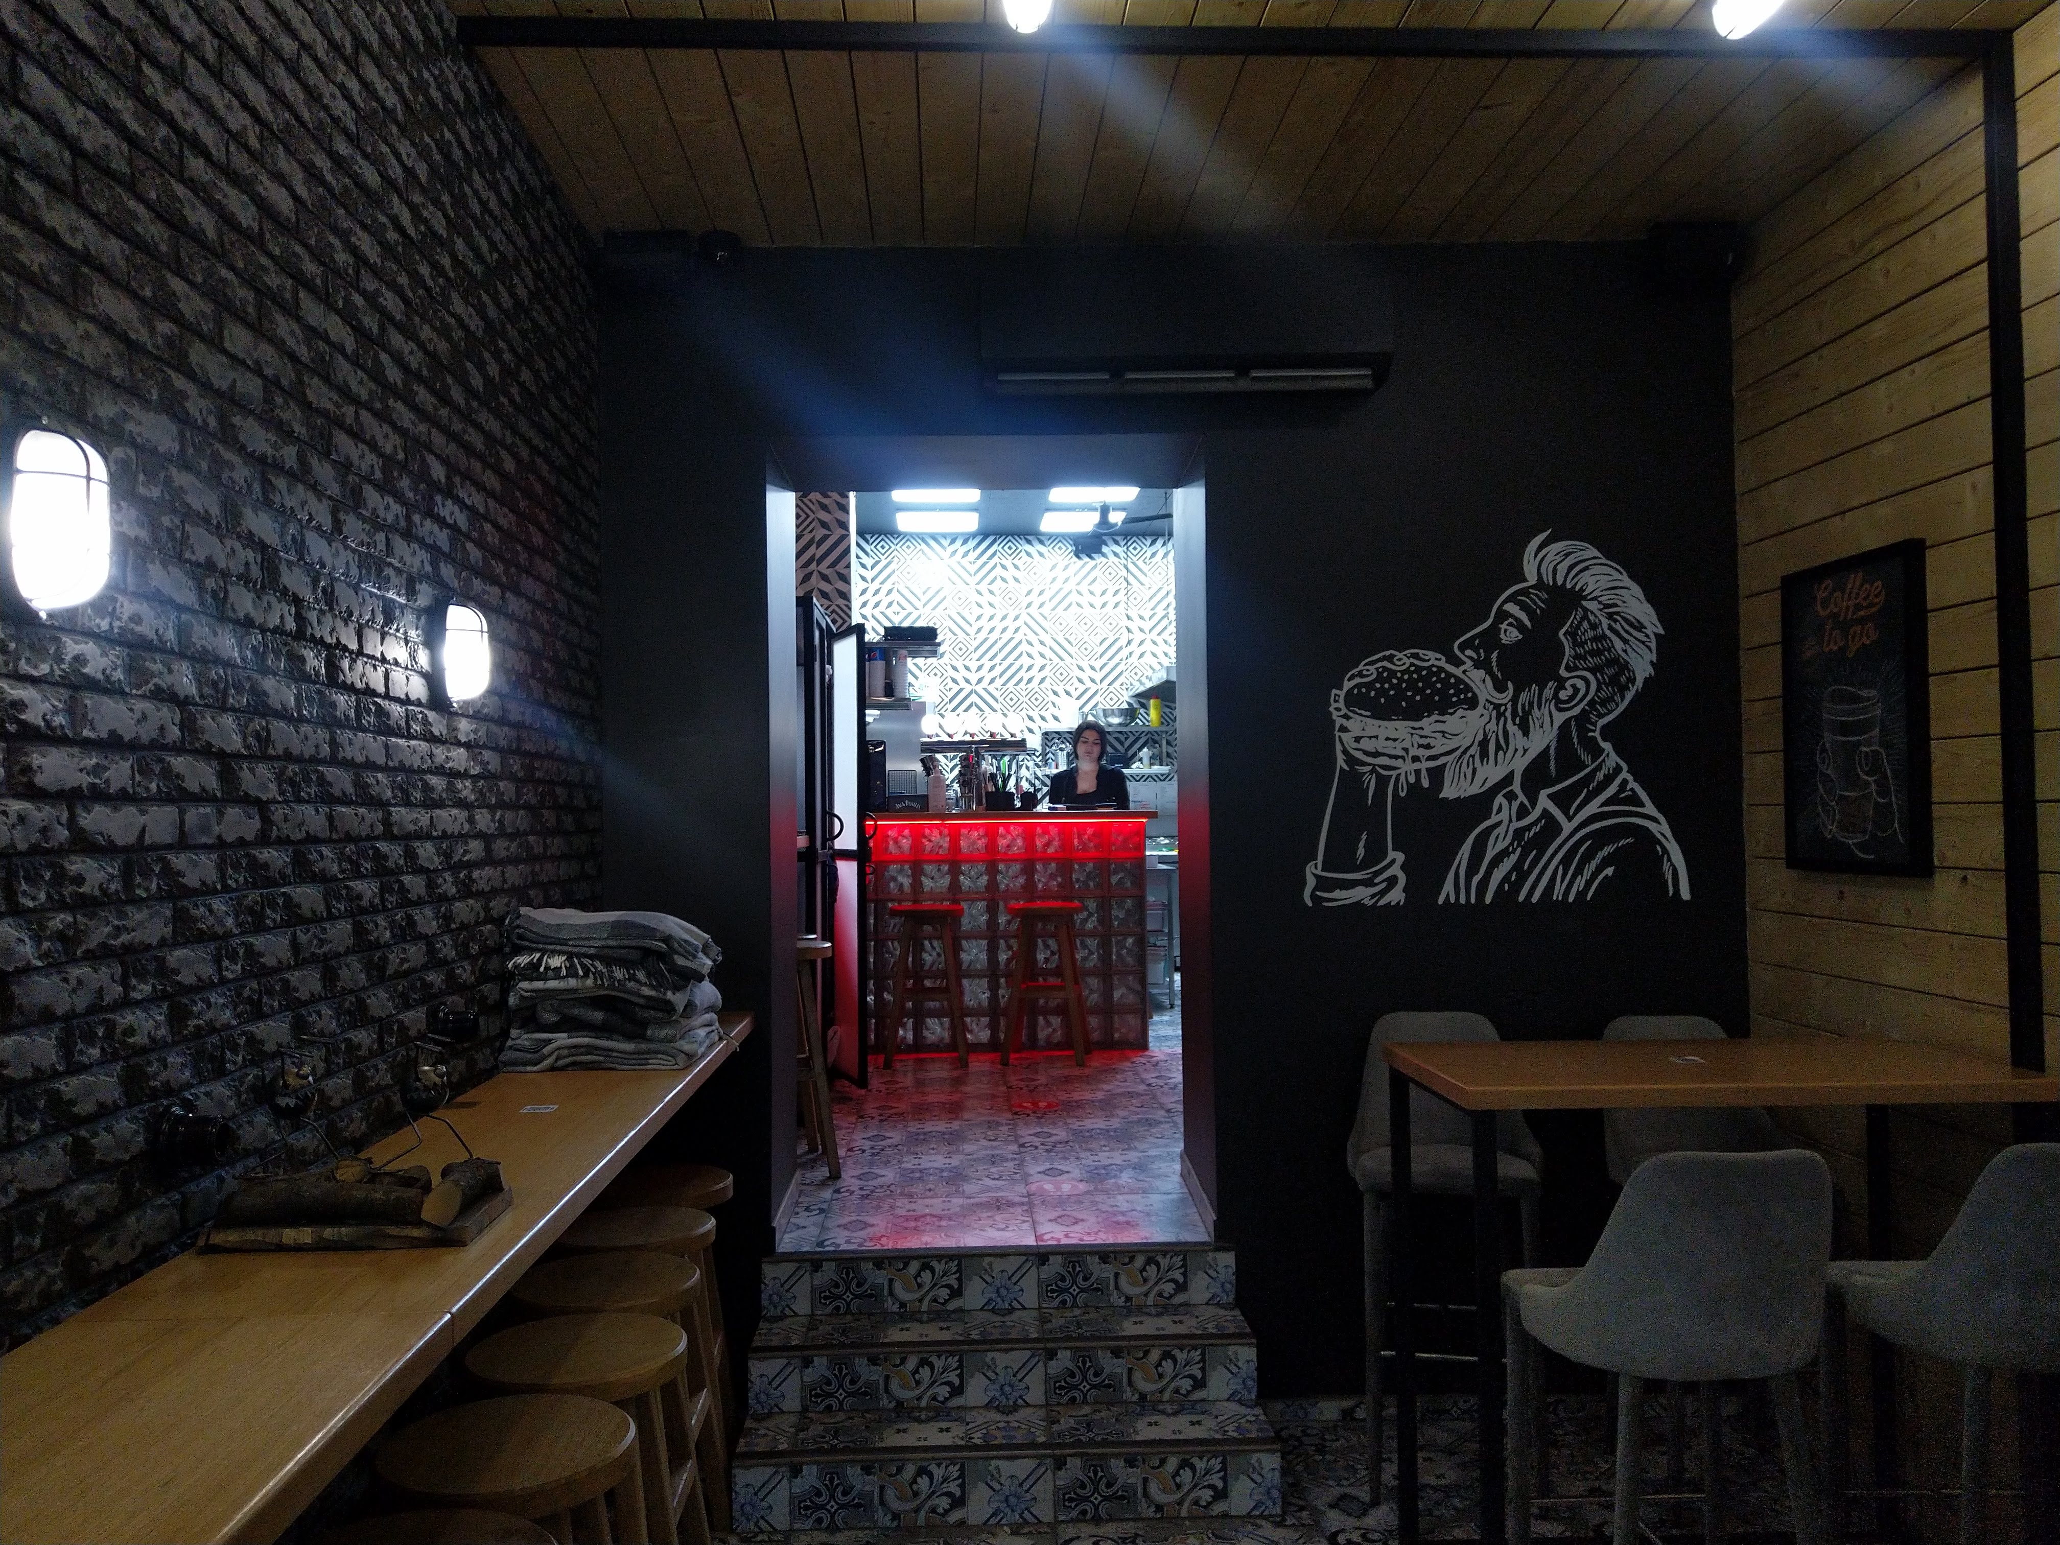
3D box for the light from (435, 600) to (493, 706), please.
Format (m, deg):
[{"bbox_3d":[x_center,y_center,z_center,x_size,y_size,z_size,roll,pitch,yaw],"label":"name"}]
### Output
[{"bbox_3d":[-1.017,-0.215,2.694,0.081,0.198,0.134,0,-2,-3],"label":"light"}]

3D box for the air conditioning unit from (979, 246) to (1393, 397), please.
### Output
[{"bbox_3d":[0.396,-1.181,3.918,1.032,0.327,0.228,0,-2,-3],"label":"air conditioning unit"}]

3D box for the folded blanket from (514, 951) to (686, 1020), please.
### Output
[{"bbox_3d":[-0.899,0.446,3.188,0.357,0.124,0.337,0,-2,-3],"label":"folded blanket"}]

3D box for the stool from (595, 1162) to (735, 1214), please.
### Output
[{"bbox_3d":[-0.880,1.358,3.560,0.377,0.762,0.377,0,-2,-3],"label":"stool"}]

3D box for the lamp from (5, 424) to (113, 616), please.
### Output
[{"bbox_3d":[-0.950,-0.251,1.471,0.081,0.198,0.134,0,-2,-3],"label":"lamp"}]

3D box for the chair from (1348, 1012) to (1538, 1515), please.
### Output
[{"bbox_3d":[1.044,1.179,3.740,0.466,1.091,0.476,-1,-2,9],"label":"chair"}]

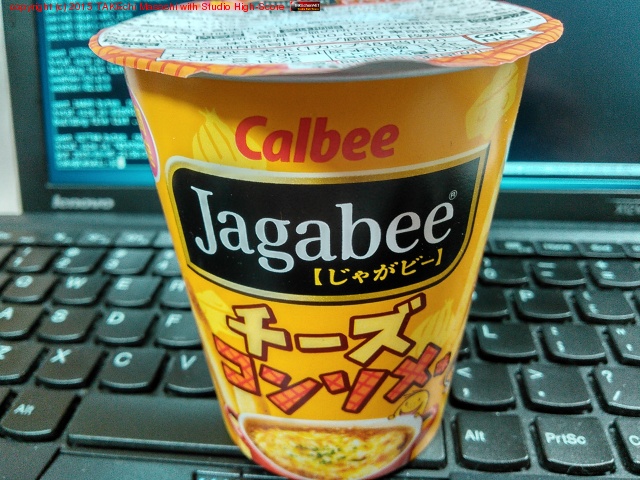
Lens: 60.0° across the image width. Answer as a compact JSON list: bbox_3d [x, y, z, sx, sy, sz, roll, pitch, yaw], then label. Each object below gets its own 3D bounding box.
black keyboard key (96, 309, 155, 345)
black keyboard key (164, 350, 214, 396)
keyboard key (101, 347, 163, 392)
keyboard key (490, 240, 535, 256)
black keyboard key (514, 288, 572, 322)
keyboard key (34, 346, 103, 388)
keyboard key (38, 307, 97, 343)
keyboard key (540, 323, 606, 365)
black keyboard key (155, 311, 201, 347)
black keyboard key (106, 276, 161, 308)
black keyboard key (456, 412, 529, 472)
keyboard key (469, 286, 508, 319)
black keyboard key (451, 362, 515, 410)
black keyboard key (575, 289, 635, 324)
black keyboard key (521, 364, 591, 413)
[{"bbox_3d":[-0.060,0.027,0.174,0.015,0.003,0.014,1,32,6],"label":"black keyboard key"},{"bbox_3d":[-0.033,0.037,0.154,0.016,0.003,0.015,1,31,6],"label":"black keyboard key"},{"bbox_3d":[-0.052,0.036,0.158,0.015,0.003,0.014,1,32,6],"label":"keyboard key"},{"bbox_3d":[0.071,0.003,0.202,0.014,0.003,0.009,1,31,6],"label":"keyboard key"},{"bbox_3d":[0.069,0.020,0.173,0.016,0.003,0.015,1,31,6],"label":"black keyboard key"},{"bbox_3d":[-0.071,0.036,0.160,0.015,0.003,0.014,1,32,6],"label":"keyboard key"},{"bbox_3d":[-0.079,0.027,0.176,0.015,0.003,0.014,1,32,6],"label":"keyboard key"},{"bbox_3d":[0.072,0.029,0.159,0.015,0.003,0.014,1,32,6],"label":"keyboard key"},{"bbox_3d":[-0.041,0.027,0.172,0.015,0.003,0.014,1,32,6],"label":"black keyboard key"},{"bbox_3d":[-0.063,0.018,0.188,0.016,0.003,0.015,1,31,6],"label":"black keyboard key"},{"bbox_3d":[0.041,0.047,0.131,0.016,0.003,0.015,1,31,6],"label":"black keyboard key"},{"bbox_3d":[0.050,0.020,0.175,0.016,0.003,0.015,1,31,6],"label":"keyboard key"},{"bbox_3d":[0.042,0.038,0.147,0.015,0.003,0.014,1,32,6],"label":"black keyboard key"},{"bbox_3d":[0.088,0.020,0.173,0.015,0.003,0.014,1,32,6],"label":"black keyboard key"},{"bbox_3d":[0.061,0.039,0.145,0.015,0.003,0.014,1,32,6],"label":"black keyboard key"}]

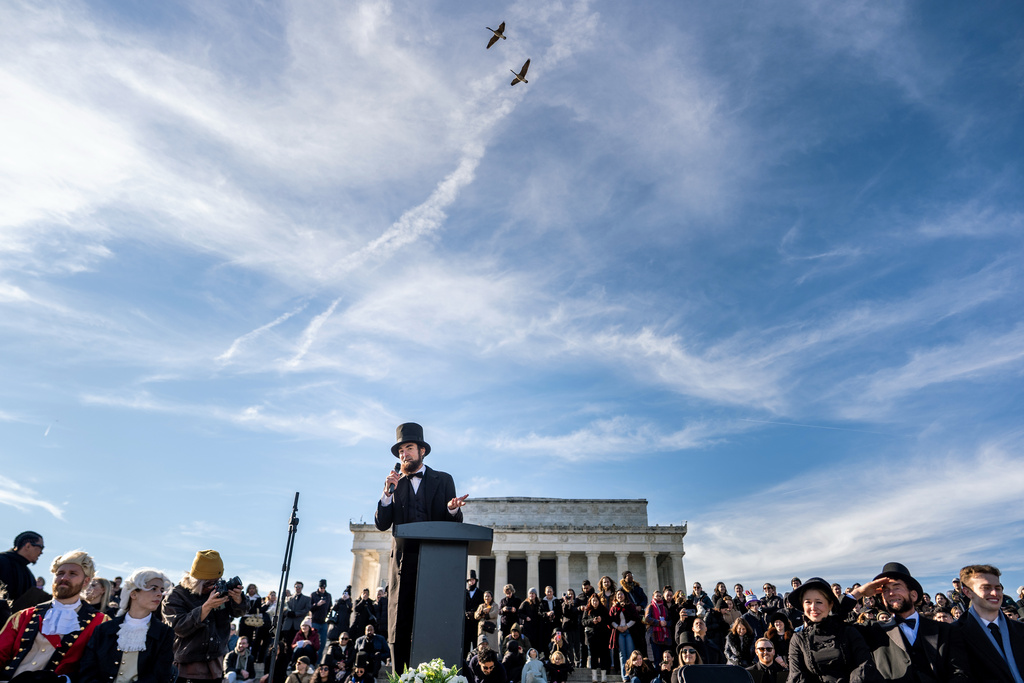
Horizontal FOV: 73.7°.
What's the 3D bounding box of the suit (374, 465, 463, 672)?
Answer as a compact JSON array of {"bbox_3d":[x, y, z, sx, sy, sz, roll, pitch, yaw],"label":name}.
[{"bbox_3d":[-0.610,1.560,4.530,0.600,1.550,0.480,-8,-28,16],"label":"suit"}]

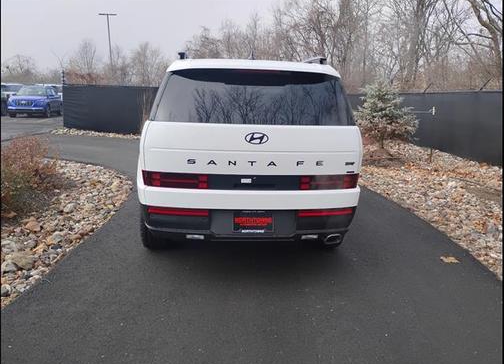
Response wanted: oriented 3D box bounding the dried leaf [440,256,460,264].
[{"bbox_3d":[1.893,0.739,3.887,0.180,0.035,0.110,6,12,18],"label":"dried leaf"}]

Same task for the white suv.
[{"bbox_3d":[-0.172,-0.509,5.334,1.900,1.760,4.830,1,12,-5],"label":"white suv"}]

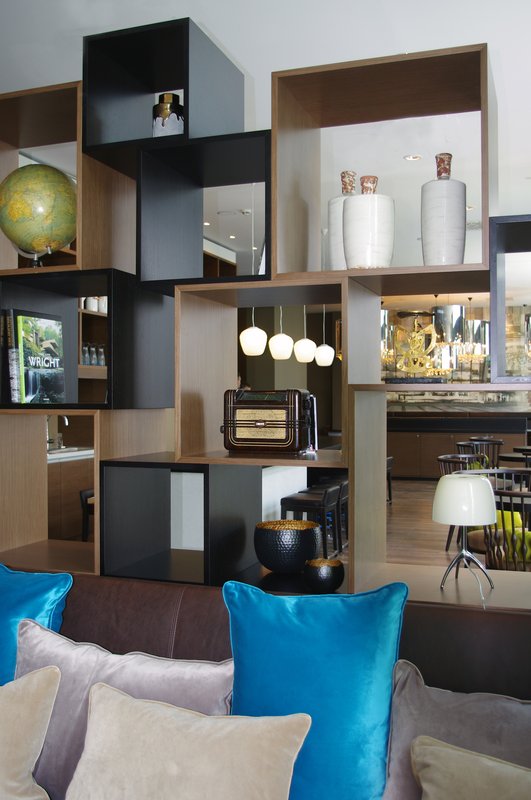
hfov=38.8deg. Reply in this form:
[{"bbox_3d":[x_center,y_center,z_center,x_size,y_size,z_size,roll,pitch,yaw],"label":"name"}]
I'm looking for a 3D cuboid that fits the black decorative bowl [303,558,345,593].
[{"bbox_3d":[0.173,0.522,2.240,0.123,0.076,0.123,0,0,0],"label":"black decorative bowl"}]

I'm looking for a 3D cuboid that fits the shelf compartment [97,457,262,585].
[{"bbox_3d":[-0.277,0.389,2.615,0.393,0.378,0.453,0,0,20],"label":"shelf compartment"}]

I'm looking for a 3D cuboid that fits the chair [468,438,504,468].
[{"bbox_3d":[2.980,0.971,10.000,0.530,0.870,0.550,0,1,14],"label":"chair"}]

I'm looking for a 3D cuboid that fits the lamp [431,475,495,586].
[{"bbox_3d":[0.639,0.415,2.419,0.200,0.355,0.200,0,1,0],"label":"lamp"}]

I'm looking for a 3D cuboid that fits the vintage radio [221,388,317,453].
[{"bbox_3d":[0.015,0.074,2.733,0.289,0.221,0.200,0,1,20],"label":"vintage radio"}]

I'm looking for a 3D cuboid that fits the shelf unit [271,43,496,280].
[{"bbox_3d":[0.413,-0.700,2.497,0.653,0.651,0.494,0,1,20],"label":"shelf unit"}]

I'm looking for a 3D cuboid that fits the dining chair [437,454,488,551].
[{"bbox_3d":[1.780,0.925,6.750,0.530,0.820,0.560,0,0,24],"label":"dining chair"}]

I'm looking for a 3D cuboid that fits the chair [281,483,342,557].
[{"bbox_3d":[0.383,1.032,6.356,0.404,0.601,0.395,0,0,20],"label":"chair"}]

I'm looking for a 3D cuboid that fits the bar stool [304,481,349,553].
[{"bbox_3d":[0.557,1.030,6.830,0.404,0.601,0.395,0,0,20],"label":"bar stool"}]

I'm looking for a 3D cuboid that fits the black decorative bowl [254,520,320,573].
[{"bbox_3d":[0.072,0.486,2.486,0.217,0.145,0.217,0,0,0],"label":"black decorative bowl"}]

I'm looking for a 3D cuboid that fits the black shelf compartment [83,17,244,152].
[{"bbox_3d":[-0.340,-1.005,2.633,0.388,0.380,0.453,0,0,20],"label":"black shelf compartment"}]

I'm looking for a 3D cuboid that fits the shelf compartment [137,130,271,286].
[{"bbox_3d":[-0.123,-0.617,2.691,0.479,0.474,0.494,0,1,20],"label":"shelf compartment"}]

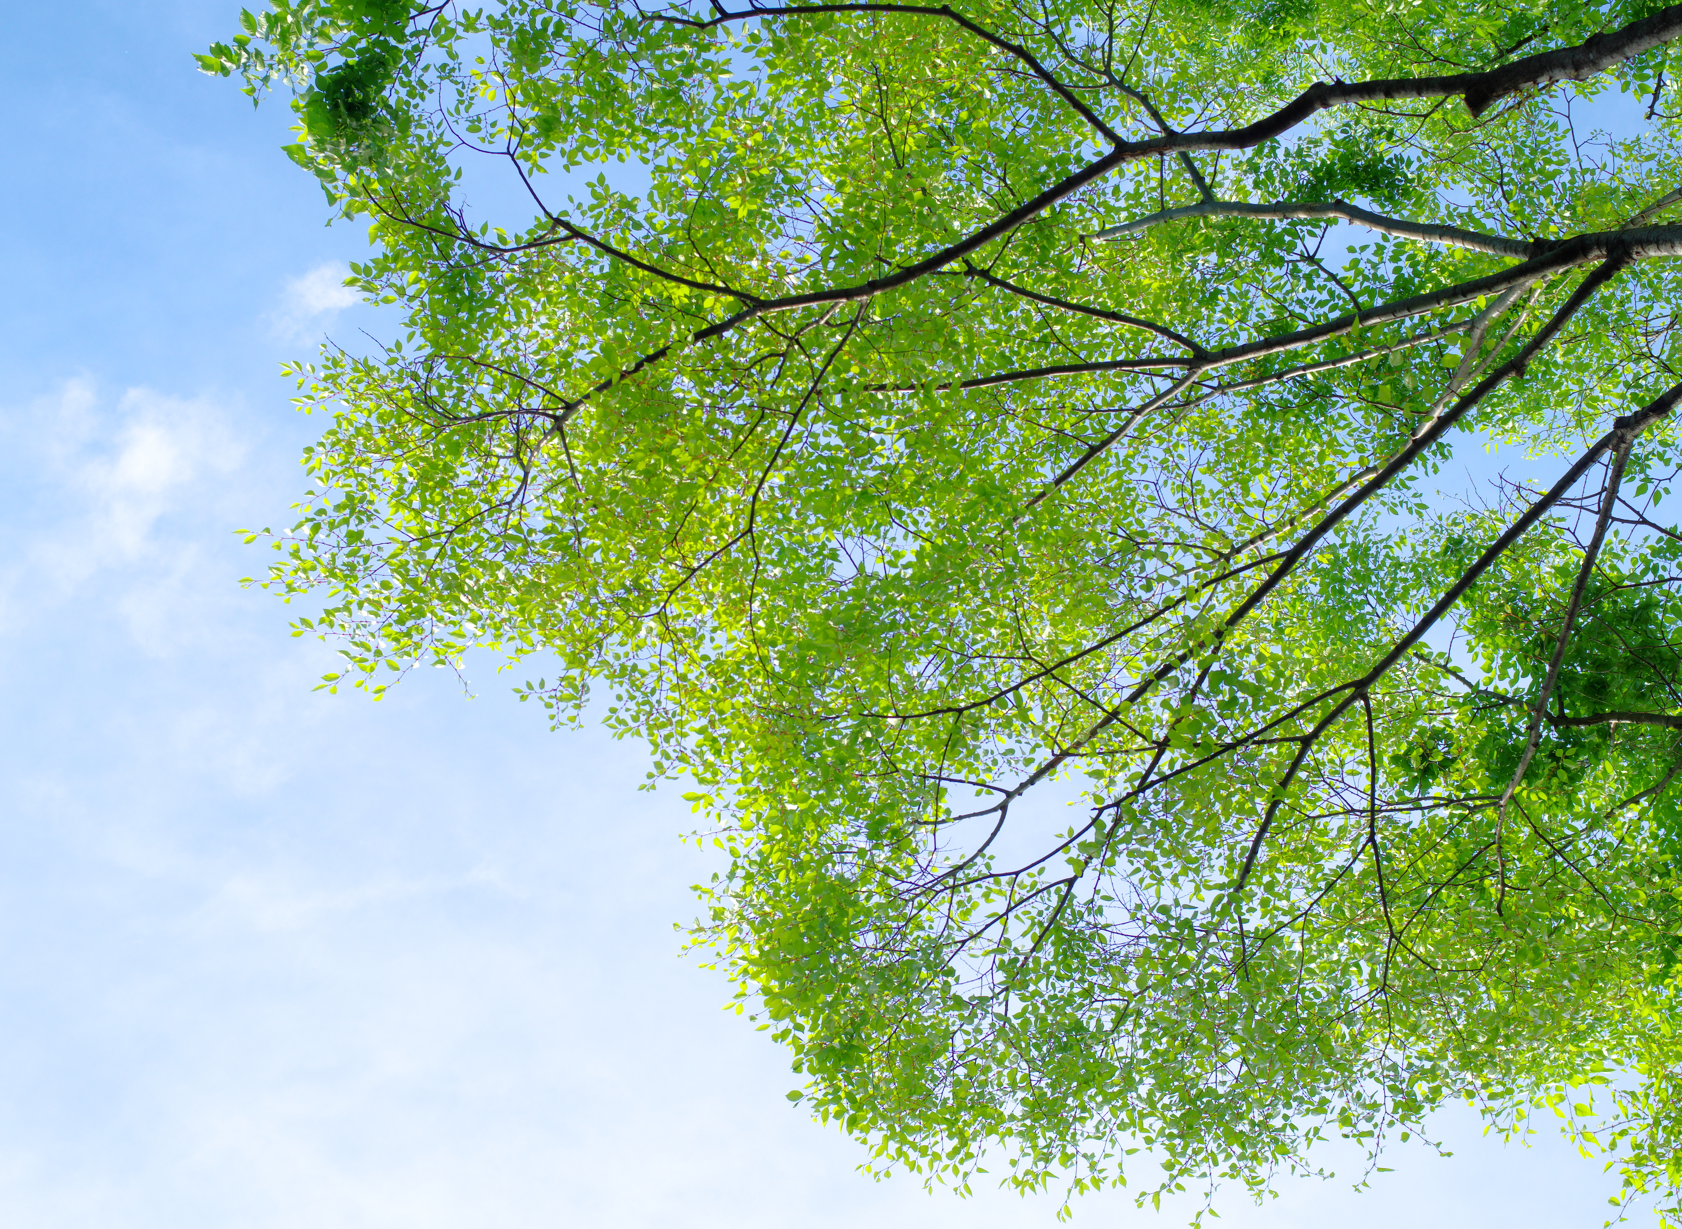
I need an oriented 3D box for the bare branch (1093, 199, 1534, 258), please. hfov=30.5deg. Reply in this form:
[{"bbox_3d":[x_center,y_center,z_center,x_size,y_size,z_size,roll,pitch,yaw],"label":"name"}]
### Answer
[{"bbox_3d":[1.070,-0.876,7.000,1.020,0.180,0.200,0,-42,0],"label":"bare branch"}]

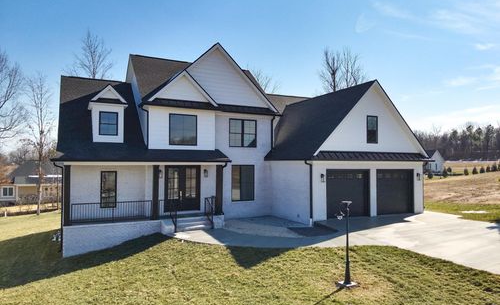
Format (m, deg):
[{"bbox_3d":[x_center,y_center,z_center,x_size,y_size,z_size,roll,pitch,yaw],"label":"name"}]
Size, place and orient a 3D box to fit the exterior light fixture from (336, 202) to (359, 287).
[{"bbox_3d":[2.532,2.366,9.089,0.424,2.192,0.424,1,-2,-25],"label":"exterior light fixture"}]

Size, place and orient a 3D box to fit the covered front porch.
[{"bbox_3d":[-4.509,1.697,15.580,6.969,2.737,1.919,1,-2,-25],"label":"covered front porch"}]

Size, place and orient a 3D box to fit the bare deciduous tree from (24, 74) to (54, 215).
[{"bbox_3d":[-18.289,-0.697,30.283,2.222,12.048,2.222,1,-2,-25],"label":"bare deciduous tree"}]

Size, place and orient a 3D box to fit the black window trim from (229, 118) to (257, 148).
[{"bbox_3d":[-0.381,-1.070,19.337,1.702,1.545,0.101,1,-2,-25],"label":"black window trim"}]

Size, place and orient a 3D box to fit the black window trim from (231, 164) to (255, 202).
[{"bbox_3d":[-0.383,1.690,19.256,1.389,1.998,0.101,1,-2,-25],"label":"black window trim"}]

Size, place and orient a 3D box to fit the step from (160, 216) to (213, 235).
[{"bbox_3d":[-2.769,3.219,15.388,2.252,0.545,0.838,1,-2,-25],"label":"step"}]

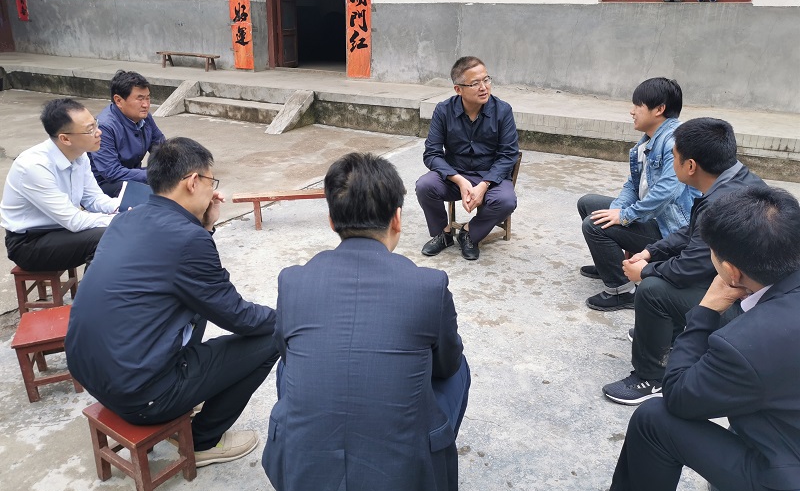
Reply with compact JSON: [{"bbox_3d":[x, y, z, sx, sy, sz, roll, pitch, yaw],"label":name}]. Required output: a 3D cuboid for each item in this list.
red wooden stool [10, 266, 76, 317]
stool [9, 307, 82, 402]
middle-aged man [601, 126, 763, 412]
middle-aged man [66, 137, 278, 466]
[{"bbox_3d":[-1.793,0.206,3.169,0.205,0.267,0.280,-4,22,-13],"label":"red wooden stool"},{"bbox_3d":[-1.425,0.443,2.574,0.205,0.267,0.280,-8,23,-22],"label":"stool"},{"bbox_3d":[1.190,0.025,2.428,0.750,1.020,0.540,6,21,12],"label":"middle-aged man"},{"bbox_3d":[-0.723,0.219,2.000,0.750,1.120,0.580,-18,28,-39],"label":"middle-aged man"}]

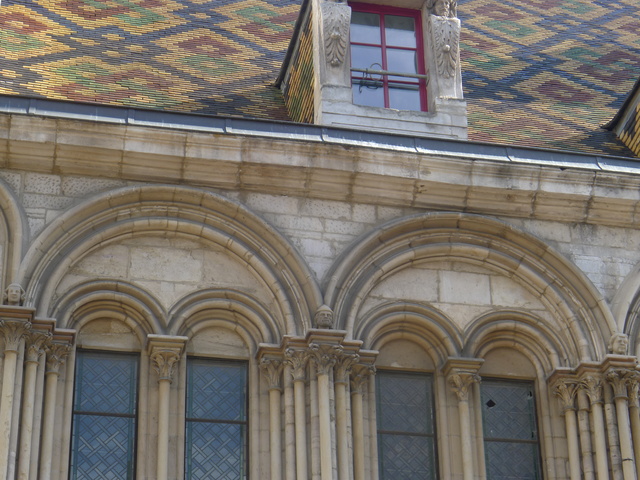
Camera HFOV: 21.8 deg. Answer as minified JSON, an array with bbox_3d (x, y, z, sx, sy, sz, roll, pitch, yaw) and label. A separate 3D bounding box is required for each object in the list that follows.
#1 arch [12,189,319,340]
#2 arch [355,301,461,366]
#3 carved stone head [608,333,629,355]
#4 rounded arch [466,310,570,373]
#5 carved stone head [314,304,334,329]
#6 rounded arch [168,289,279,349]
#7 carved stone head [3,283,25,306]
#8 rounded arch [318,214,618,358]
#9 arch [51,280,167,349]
[{"bbox_3d":[-1.532,0.221,16.923,3.080,1.570,0.460,5,-29,-11],"label":"arch"},{"bbox_3d":[0.915,1.022,17.456,1.130,0.610,0.350,5,-29,-11],"label":"arch"},{"bbox_3d":[3.118,1.111,17.387,0.200,0.250,0.200,8,-29,-16],"label":"carved stone head"},{"bbox_3d":[2.017,1.123,17.687,1.130,0.610,0.350,5,-29,-11],"label":"rounded arch"},{"bbox_3d":[0.047,0.817,16.815,0.200,0.250,0.200,5,-29,-11],"label":"carved stone head"},{"bbox_3d":[-1.014,0.853,17.066,1.130,0.610,0.350,5,-29,-11],"label":"rounded arch"},{"bbox_3d":[-2.979,0.576,16.227,0.200,0.250,0.200,5,-29,-11],"label":"carved stone head"},{"bbox_3d":[1.523,0.483,17.531,3.080,1.570,0.460,5,-29,-11],"label":"rounded arch"},{"bbox_3d":[-2.144,0.760,16.848,1.130,0.610,0.350,5,-29,-11],"label":"arch"}]

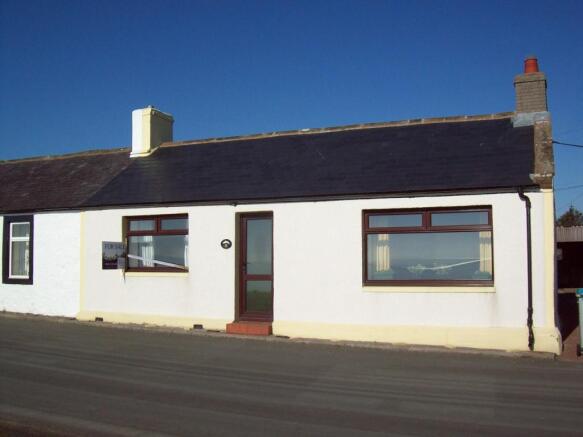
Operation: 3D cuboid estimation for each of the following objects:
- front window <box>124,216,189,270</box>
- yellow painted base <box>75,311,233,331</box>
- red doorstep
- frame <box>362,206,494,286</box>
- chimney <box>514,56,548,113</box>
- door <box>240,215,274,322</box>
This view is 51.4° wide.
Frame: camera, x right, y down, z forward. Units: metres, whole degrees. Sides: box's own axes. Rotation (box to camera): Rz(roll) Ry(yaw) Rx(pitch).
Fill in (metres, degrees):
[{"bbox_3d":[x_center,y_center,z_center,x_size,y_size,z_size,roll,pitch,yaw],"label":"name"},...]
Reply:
[{"bbox_3d":[-2.758,0.529,12.586,1.602,1.167,0.088,-2,-4,22],"label":"front window"},{"bbox_3d":[-2.888,2.076,12.330,3.614,0.283,0.117,-2,-4,22],"label":"yellow painted base"},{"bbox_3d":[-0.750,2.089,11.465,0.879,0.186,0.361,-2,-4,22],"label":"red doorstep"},{"bbox_3d":[2.338,0.499,10.518,2.247,1.358,0.088,-2,-4,22],"label":"frame"},{"bbox_3d":[4.962,-2.720,12.570,0.615,1.240,0.664,-2,-4,22],"label":"chimney"},{"bbox_3d":[-0.640,0.934,11.760,0.791,2.120,0.088,-2,-4,22],"label":"door"}]

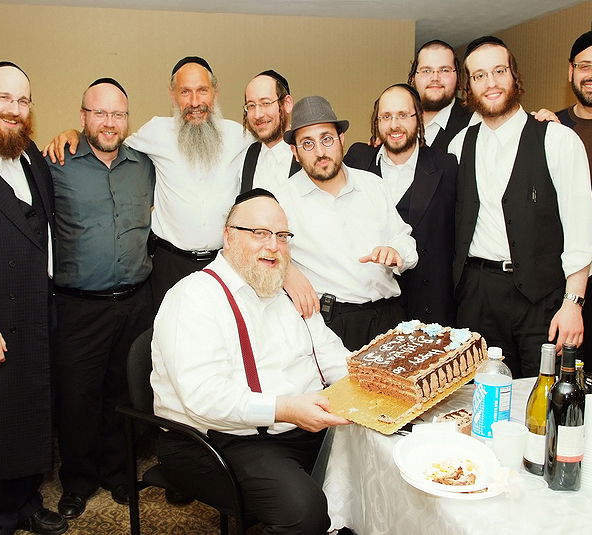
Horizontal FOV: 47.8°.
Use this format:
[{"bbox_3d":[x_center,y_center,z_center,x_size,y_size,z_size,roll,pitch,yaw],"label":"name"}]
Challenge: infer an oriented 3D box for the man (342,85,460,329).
[{"bbox_3d":[0.421,0.126,2.825,0.580,1.750,0.380,1,7,10],"label":"man"}]

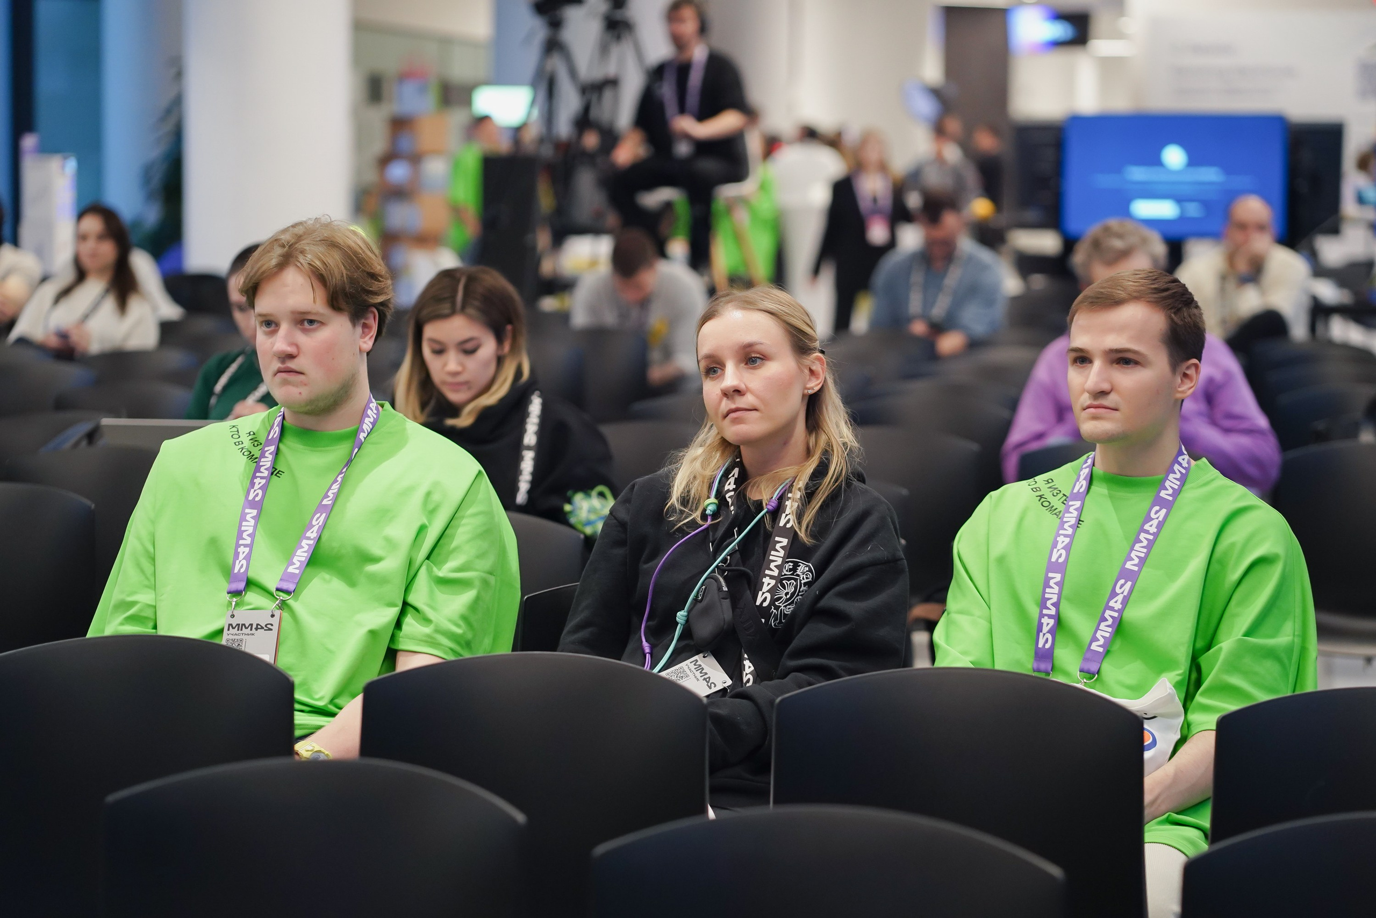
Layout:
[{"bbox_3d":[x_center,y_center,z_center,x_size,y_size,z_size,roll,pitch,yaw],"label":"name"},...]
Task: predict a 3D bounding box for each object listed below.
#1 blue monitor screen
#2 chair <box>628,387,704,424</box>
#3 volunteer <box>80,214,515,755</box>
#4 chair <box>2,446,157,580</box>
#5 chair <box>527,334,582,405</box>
[{"bbox_3d":[2.875,-1.667,19.200,1.320,0.745,0.070,0,5,2],"label":"blue monitor screen"},{"bbox_3d":[-0.012,0.227,8.457,0.480,0.800,0.530,2,5,13],"label":"chair"},{"bbox_3d":[-0.544,0.331,4.428,0.580,1.340,0.800,2,5,19],"label":"volunteer"},{"bbox_3d":[-1.262,0.386,6.507,0.480,0.800,0.530,2,5,13],"label":"chair"},{"bbox_3d":[-0.625,0.006,10.957,0.480,0.800,0.530,2,5,13],"label":"chair"}]

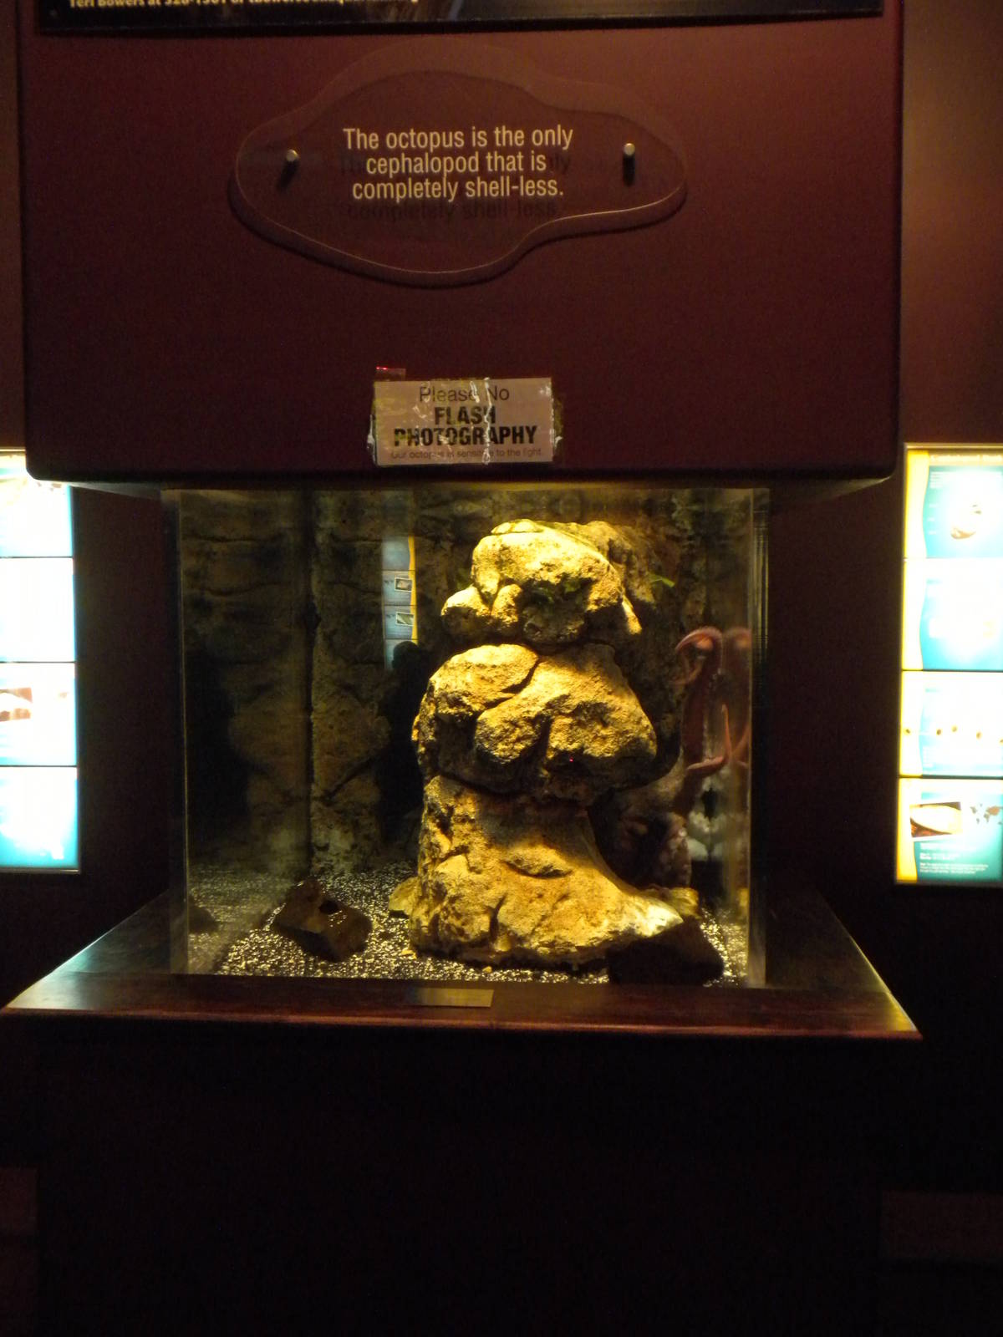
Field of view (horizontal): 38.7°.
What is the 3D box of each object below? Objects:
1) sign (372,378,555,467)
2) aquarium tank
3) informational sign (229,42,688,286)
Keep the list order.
[{"bbox_3d":[-0.056,-0.368,2.132,0.265,0.125,0.010,0,4,4],"label":"sign"},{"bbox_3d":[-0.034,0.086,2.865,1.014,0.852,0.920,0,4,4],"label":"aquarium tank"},{"bbox_3d":[-0.060,-0.746,2.094,0.658,0.336,0.028,0,4,4],"label":"informational sign"}]

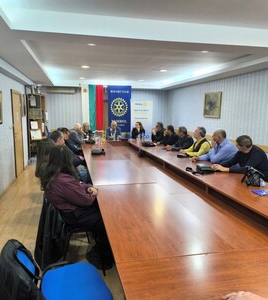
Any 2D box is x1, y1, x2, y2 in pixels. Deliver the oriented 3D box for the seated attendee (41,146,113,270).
[{"bbox_3d":[-0.570,0.591,2.729,0.740,1.250,0.500,-4,10,-29],"label":"seated attendee"}]

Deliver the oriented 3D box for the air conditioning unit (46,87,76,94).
[{"bbox_3d":[-2.779,-2.272,10.113,1.040,0.290,0.220,-1,9,-13],"label":"air conditioning unit"}]

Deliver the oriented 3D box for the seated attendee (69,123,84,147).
[{"bbox_3d":[-1.544,-0.047,6.898,0.800,1.300,0.570,-4,10,-29],"label":"seated attendee"}]

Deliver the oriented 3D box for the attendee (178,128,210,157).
[{"bbox_3d":[1.291,0.200,5.452,0.830,1.300,0.580,2,9,8],"label":"attendee"}]

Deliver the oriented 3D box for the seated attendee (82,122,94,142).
[{"bbox_3d":[-1.461,-0.221,8.187,0.480,1.220,0.750,-3,9,-20],"label":"seated attendee"}]

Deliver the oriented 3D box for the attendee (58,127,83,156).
[{"bbox_3d":[-1.321,0.185,5.428,0.820,1.280,0.570,-4,9,-26],"label":"attendee"}]

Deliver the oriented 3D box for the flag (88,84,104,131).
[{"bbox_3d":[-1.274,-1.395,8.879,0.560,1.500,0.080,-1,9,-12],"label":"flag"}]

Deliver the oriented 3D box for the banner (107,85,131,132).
[{"bbox_3d":[-0.557,-1.585,10.324,0.900,1.780,0.040,-1,9,-13],"label":"banner"}]

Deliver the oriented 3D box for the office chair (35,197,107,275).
[{"bbox_3d":[-0.629,0.808,2.696,0.590,0.830,0.540,-3,9,-22],"label":"office chair"}]

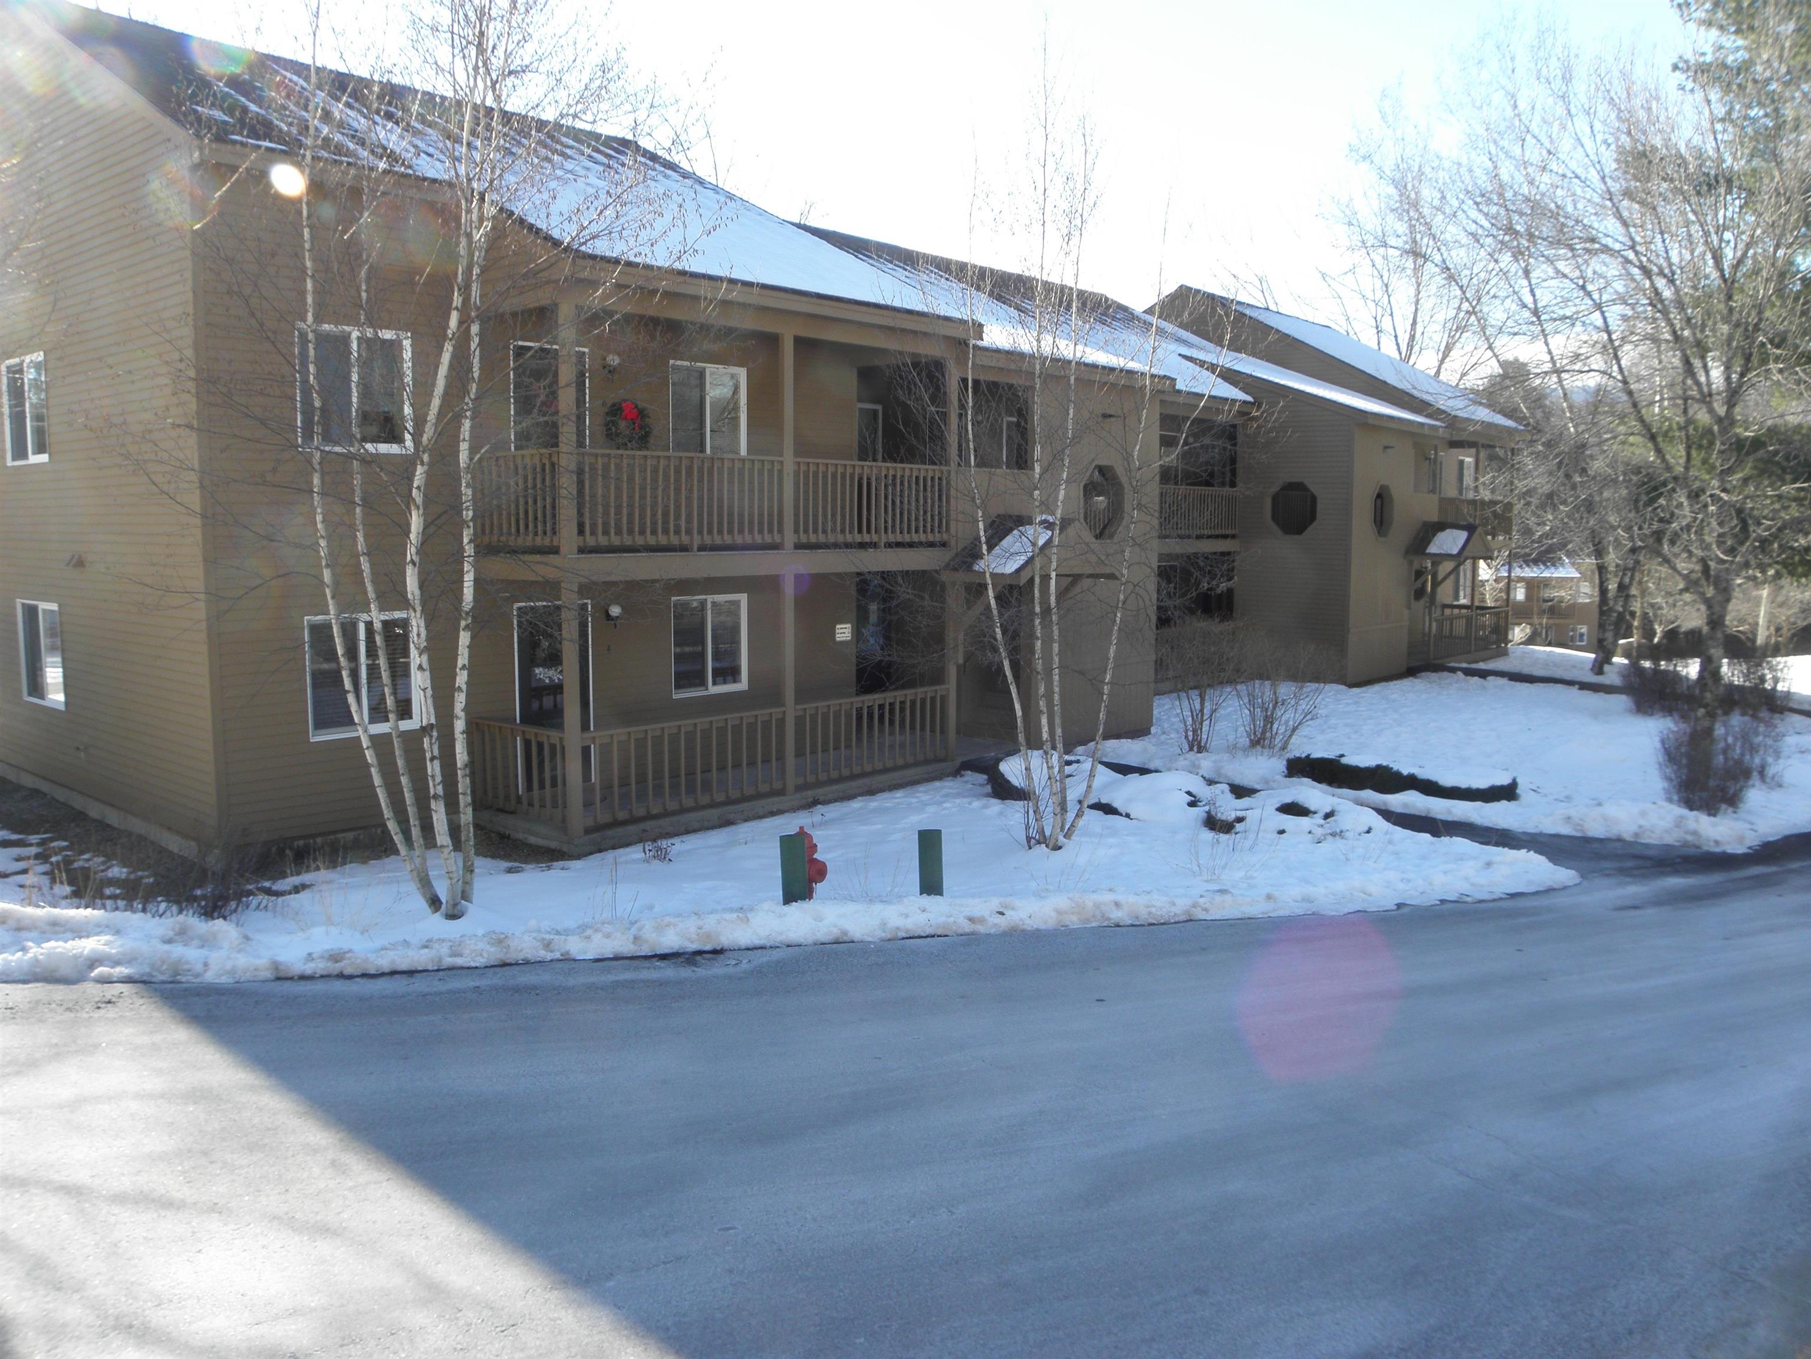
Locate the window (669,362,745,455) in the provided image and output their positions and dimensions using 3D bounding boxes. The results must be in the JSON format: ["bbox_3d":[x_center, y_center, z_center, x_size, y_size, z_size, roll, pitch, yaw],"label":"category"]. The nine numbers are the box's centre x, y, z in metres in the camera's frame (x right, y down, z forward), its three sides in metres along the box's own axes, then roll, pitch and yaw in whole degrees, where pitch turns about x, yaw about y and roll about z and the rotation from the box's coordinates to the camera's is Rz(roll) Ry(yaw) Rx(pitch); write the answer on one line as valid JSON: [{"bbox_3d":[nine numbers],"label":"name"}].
[{"bbox_3d":[-2.324,-3.150,16.244,0.100,1.186,1.170,6,9,42],"label":"window"}]

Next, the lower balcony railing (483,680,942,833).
[{"bbox_3d":[-1.958,0.734,15.836,1.709,0.984,5.779,6,9,42],"label":"lower balcony railing"}]

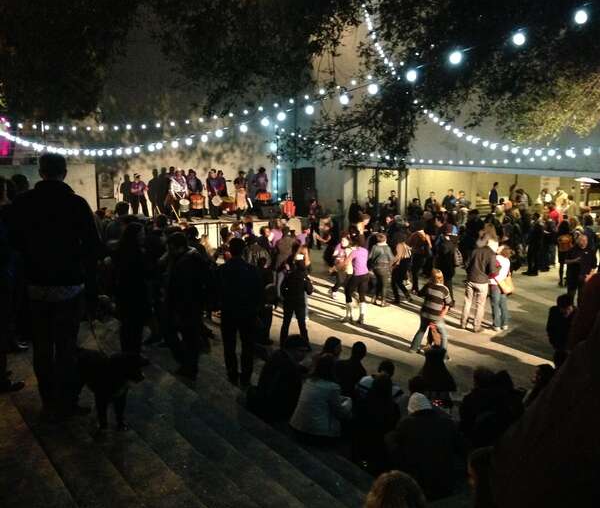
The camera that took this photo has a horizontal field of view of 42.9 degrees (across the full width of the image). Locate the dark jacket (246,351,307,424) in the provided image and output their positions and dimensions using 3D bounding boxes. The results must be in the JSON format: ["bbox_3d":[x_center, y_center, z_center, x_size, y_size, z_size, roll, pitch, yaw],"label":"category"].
[{"bbox_3d":[-0.220,1.368,7.950,0.600,0.670,0.500,6,9,40],"label":"dark jacket"}]

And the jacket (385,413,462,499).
[{"bbox_3d":[1.037,1.661,6.350,0.600,0.660,0.430,3,9,20],"label":"jacket"}]

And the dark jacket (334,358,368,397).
[{"bbox_3d":[0.609,1.526,9.200,0.470,0.600,0.370,3,9,20],"label":"dark jacket"}]

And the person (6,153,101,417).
[{"bbox_3d":[-1.747,0.211,5.450,0.600,1.820,0.400,-1,8,-8],"label":"person"}]

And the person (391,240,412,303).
[{"bbox_3d":[2.196,0.303,16.500,0.500,1.580,0.520,4,9,30],"label":"person"}]

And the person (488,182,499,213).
[{"bbox_3d":[6.723,-1.703,26.500,0.340,1.700,0.480,0,8,0],"label":"person"}]

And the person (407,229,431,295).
[{"bbox_3d":[2.726,0.148,17.400,0.520,1.620,0.500,-5,9,-30],"label":"person"}]

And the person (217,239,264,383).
[{"bbox_3d":[-0.722,0.692,9.100,0.530,1.745,0.380,-1,7,-6],"label":"person"}]

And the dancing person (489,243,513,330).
[{"bbox_3d":[3.690,0.615,14.000,0.480,1.620,0.420,-3,8,-18],"label":"dancing person"}]

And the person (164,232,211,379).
[{"bbox_3d":[-1.305,0.586,8.850,0.540,1.680,0.400,1,8,10],"label":"person"}]

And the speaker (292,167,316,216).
[{"bbox_3d":[0.147,-2.276,28.000,0.750,1.800,0.650,-2,8,-11],"label":"speaker"}]

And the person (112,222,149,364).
[{"bbox_3d":[-2.010,0.477,9.100,0.500,1.680,0.420,2,8,18],"label":"person"}]

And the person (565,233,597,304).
[{"bbox_3d":[5.915,0.361,16.200,0.480,1.620,0.550,-7,11,-42],"label":"person"}]

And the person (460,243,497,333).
[{"bbox_3d":[3.201,0.499,13.600,0.580,1.760,0.450,1,8,9],"label":"person"}]

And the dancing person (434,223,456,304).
[{"bbox_3d":[3.304,0.267,17.200,0.500,1.800,0.420,-2,7,-15],"label":"dancing person"}]

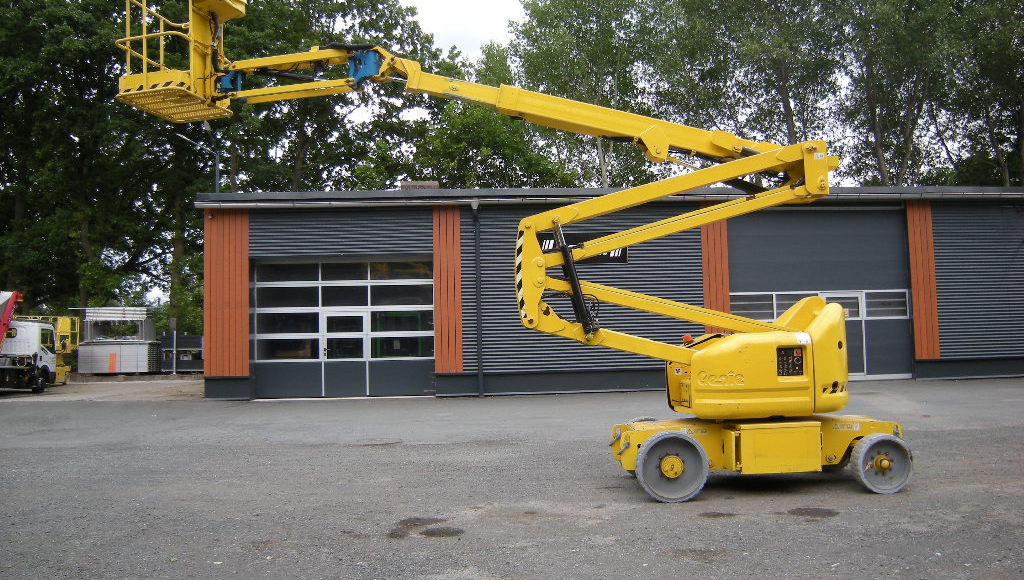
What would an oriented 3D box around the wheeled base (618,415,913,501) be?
[{"bbox_3d":[2.409,1.656,8.377,2.680,0.650,1.430,-1,-4,-3],"label":"wheeled base"}]

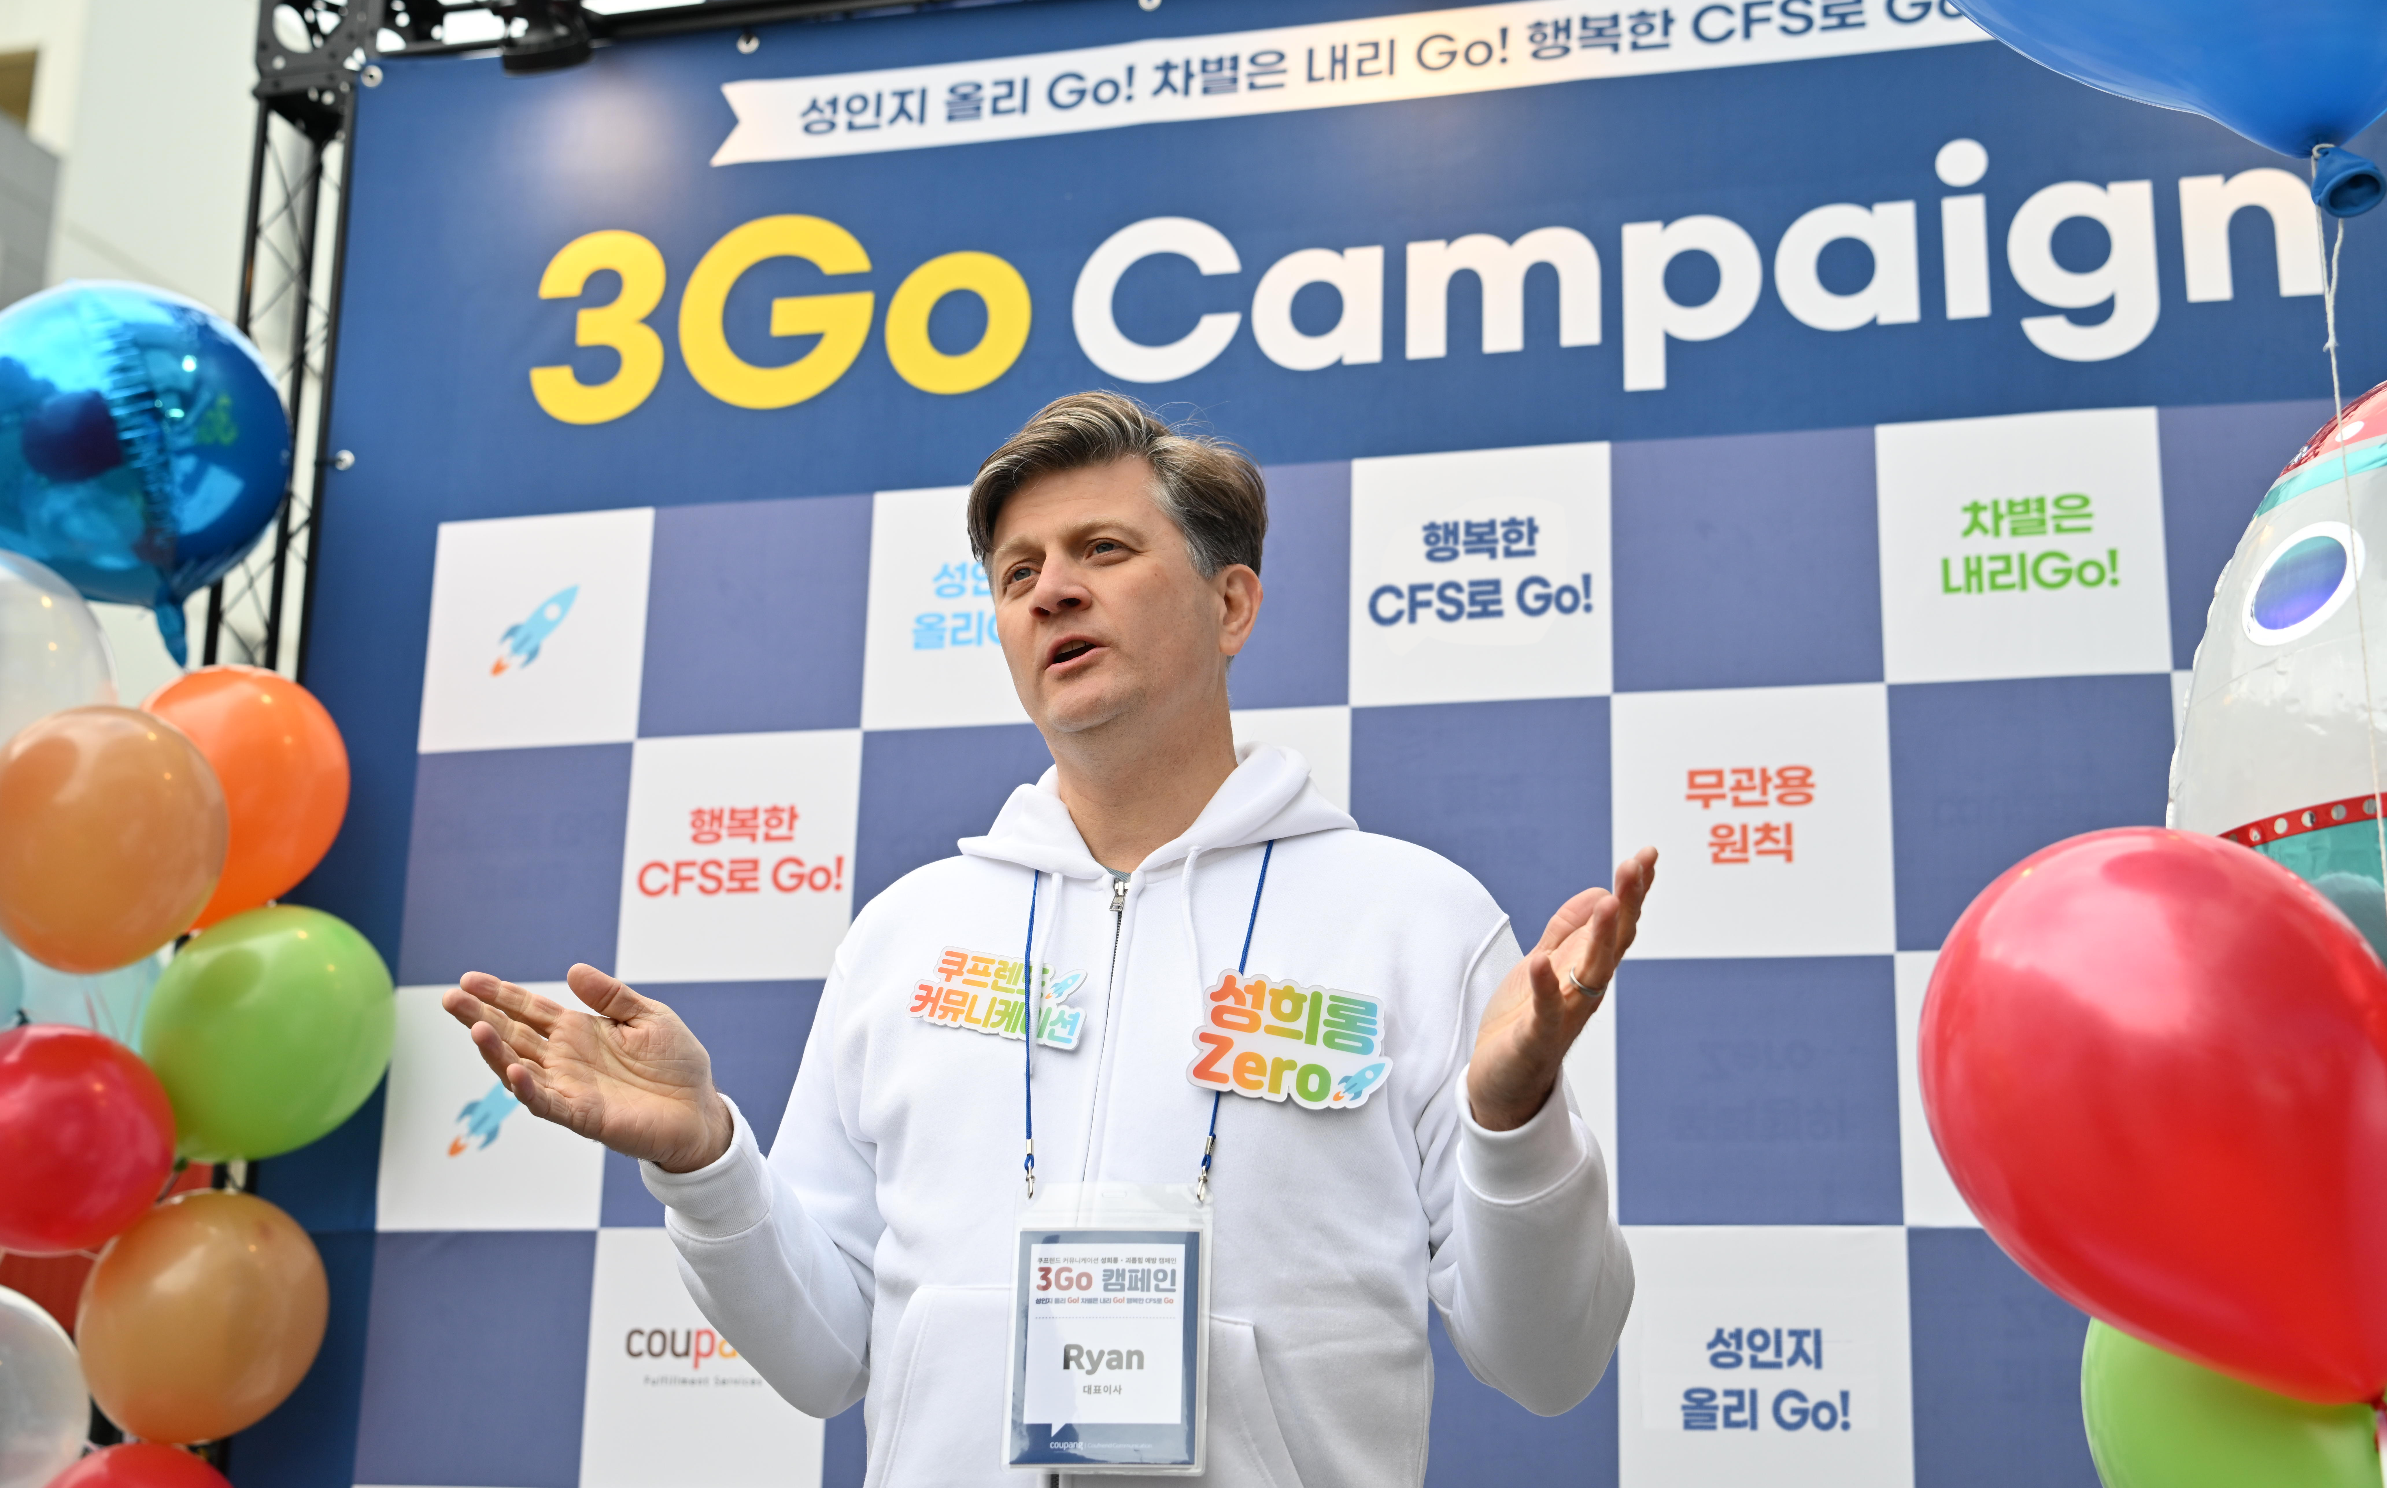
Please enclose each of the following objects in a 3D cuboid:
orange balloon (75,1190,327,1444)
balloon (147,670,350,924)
[{"bbox_3d":[-1.051,0.607,2.950,0.262,0.272,0.262,1,-14,0],"label":"orange balloon"},{"bbox_3d":[-1.066,0.060,3.100,0.250,0.285,0.250,1,-14,0],"label":"balloon"}]

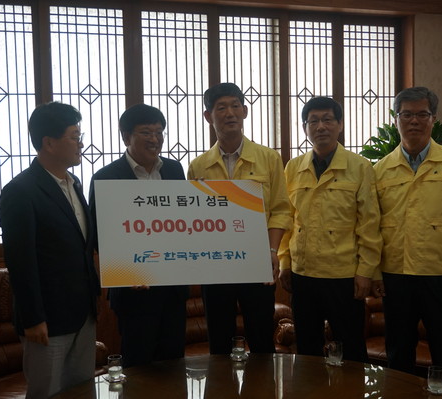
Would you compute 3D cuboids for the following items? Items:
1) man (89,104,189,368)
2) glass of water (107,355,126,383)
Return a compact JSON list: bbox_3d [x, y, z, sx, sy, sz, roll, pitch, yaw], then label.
[{"bbox_3d":[-0.333,0.395,2.967,0.480,1.602,0.380,-2,4,-15],"label":"man"},{"bbox_3d":[-0.412,0.649,2.595,0.060,0.090,0.060,-1,4,0],"label":"glass of water"}]

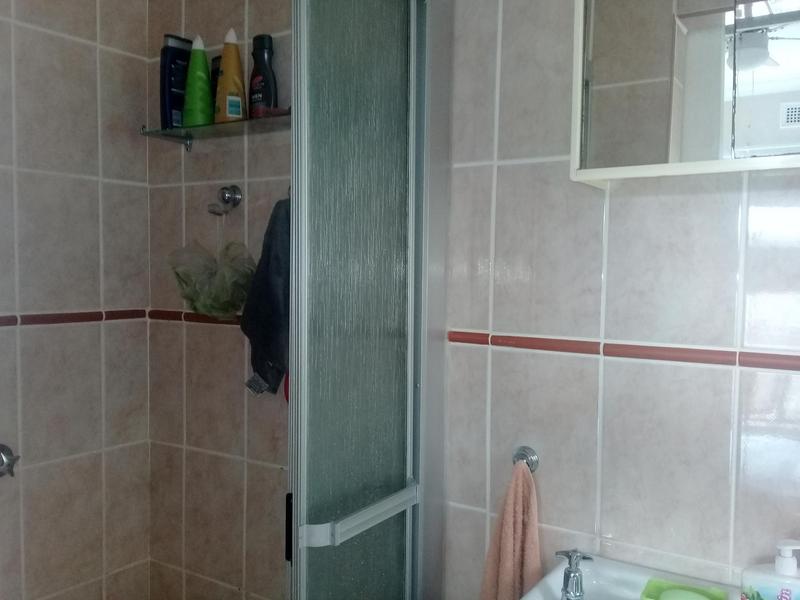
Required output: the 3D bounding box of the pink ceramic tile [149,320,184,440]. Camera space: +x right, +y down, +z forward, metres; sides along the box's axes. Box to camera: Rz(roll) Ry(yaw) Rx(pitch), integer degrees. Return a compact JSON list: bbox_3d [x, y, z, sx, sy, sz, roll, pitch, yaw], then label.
[{"bbox_3d":[-0.567,0.200,1.752,0.126,0.298,0.010,3,3,32],"label":"pink ceramic tile"}]

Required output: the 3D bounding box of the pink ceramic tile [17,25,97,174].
[{"bbox_3d":[-0.751,-0.427,1.581,0.009,0.301,0.200,3,3,32],"label":"pink ceramic tile"}]

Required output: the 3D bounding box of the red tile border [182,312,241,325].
[{"bbox_3d":[-0.427,0.044,1.653,0.197,0.020,0.011,3,3,32],"label":"red tile border"}]

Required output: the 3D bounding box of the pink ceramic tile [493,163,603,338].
[{"bbox_3d":[0.257,-0.088,1.239,0.200,0.304,0.009,3,3,32],"label":"pink ceramic tile"}]

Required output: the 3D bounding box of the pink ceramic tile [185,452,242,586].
[{"bbox_3d":[-0.432,0.508,1.679,0.197,0.298,0.010,3,3,32],"label":"pink ceramic tile"}]

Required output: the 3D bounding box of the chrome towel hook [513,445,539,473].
[{"bbox_3d":[0.211,0.282,1.252,0.047,0.047,0.045,3,3,32],"label":"chrome towel hook"}]

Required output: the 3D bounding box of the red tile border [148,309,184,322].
[{"bbox_3d":[-0.566,0.037,1.741,0.126,0.020,0.011,3,3,32],"label":"red tile border"}]

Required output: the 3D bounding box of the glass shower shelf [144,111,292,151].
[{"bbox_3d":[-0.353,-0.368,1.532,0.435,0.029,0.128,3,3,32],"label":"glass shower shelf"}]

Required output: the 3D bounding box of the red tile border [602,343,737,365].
[{"bbox_3d":[0.426,0.085,1.138,0.200,0.020,0.011,3,3,32],"label":"red tile border"}]

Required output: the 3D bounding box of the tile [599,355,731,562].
[{"bbox_3d":[0.417,0.246,1.127,0.197,0.298,0.010,3,3,32],"label":"tile"}]

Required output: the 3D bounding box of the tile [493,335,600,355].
[{"bbox_3d":[0.248,0.075,1.224,0.197,0.020,0.011,3,3,32],"label":"tile"}]

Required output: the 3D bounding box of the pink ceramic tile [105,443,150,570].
[{"bbox_3d":[-0.667,0.501,1.747,0.010,0.298,0.123,3,3,32],"label":"pink ceramic tile"}]

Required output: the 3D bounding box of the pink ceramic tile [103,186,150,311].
[{"bbox_3d":[-0.658,-0.126,1.715,0.010,0.298,0.123,3,3,32],"label":"pink ceramic tile"}]

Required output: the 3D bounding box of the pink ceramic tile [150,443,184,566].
[{"bbox_3d":[-0.580,0.509,1.793,0.126,0.301,0.009,3,3,32],"label":"pink ceramic tile"}]

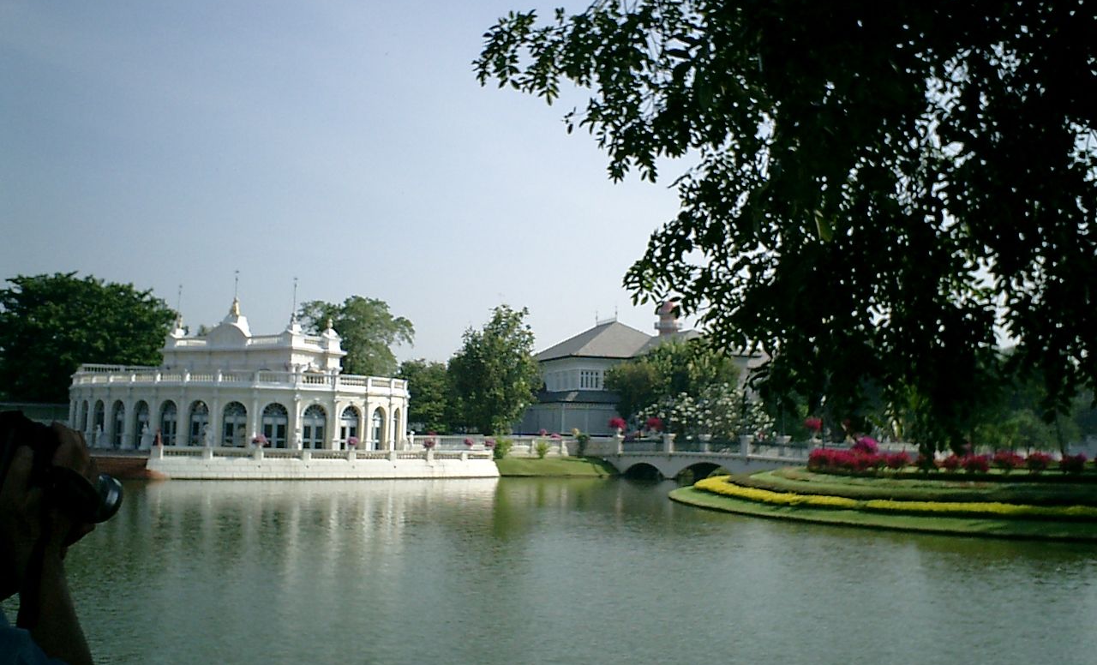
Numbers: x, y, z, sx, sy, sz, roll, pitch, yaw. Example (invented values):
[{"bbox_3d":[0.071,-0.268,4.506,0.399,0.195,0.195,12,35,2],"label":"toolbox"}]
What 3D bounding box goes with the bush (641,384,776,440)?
[{"bbox_3d":[13.891,7.569,103.755,12.010,5.960,6.000,2,-4,0],"label":"bush"}]

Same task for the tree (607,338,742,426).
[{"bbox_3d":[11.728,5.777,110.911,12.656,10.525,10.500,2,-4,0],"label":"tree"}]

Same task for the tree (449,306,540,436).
[{"bbox_3d":[-4.941,4.003,108.005,8.525,12.713,8.300,2,-4,0],"label":"tree"}]

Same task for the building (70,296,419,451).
[{"bbox_3d":[-24.463,3.088,91.987,26.500,11.800,16.000,0,-5,18],"label":"building"}]

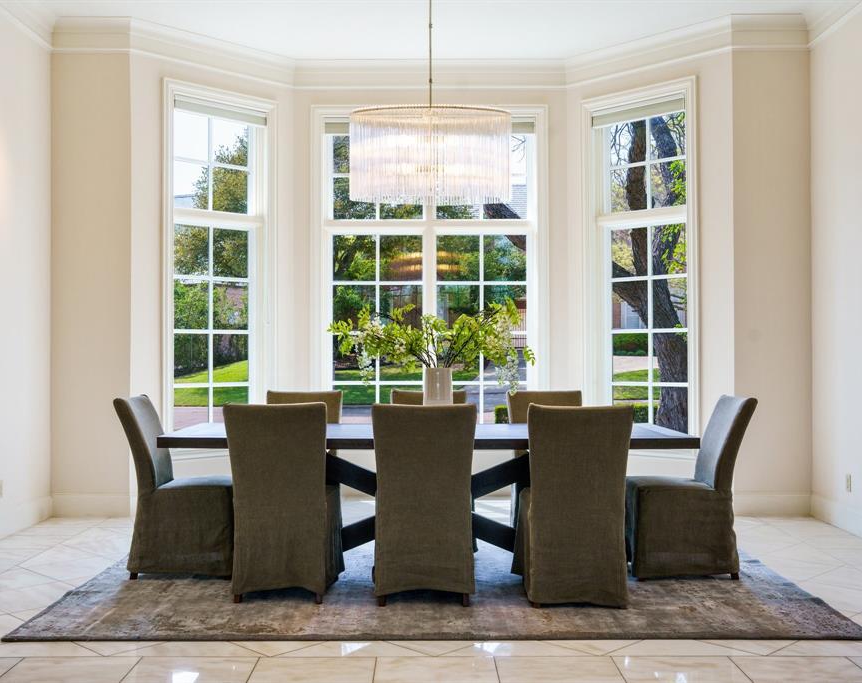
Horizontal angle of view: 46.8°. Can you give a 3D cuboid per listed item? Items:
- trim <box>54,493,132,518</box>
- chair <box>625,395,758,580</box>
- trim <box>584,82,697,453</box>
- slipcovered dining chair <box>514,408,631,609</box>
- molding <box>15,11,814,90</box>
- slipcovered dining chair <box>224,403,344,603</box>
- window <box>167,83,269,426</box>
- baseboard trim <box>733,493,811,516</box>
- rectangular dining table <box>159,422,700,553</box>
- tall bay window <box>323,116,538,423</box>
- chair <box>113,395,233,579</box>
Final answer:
[{"bbox_3d":[-2.469,1.190,7.206,0.583,0.180,0.025,0,-1,0],"label":"trim"},{"bbox_3d":[1.383,0.765,5.416,0.640,0.945,0.485,0,-1,0],"label":"chair"},{"bbox_3d":[1.645,-0.558,7.878,1.030,2.870,0.130,-1,-1,42],"label":"trim"},{"bbox_3d":[0.671,0.760,4.818,0.495,0.945,0.640,0,-1,0],"label":"slipcovered dining chair"},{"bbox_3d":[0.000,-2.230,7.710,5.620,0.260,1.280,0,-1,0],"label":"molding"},{"bbox_3d":[-0.722,0.767,4.940,0.490,0.955,0.640,0,-1,0],"label":"slipcovered dining chair"},{"bbox_3d":[-1.675,-0.558,7.878,0.930,2.740,0.130,1,-1,-42],"label":"window"},{"bbox_3d":[2.515,1.197,7.305,0.570,0.180,0.025,0,-1,0],"label":"baseboard trim"},{"bbox_3d":[-0.015,0.878,5.599,2.770,0.765,1.020,0,-1,0],"label":"rectangular dining table"},{"bbox_3d":[-0.004,-0.518,8.337,1.780,2.710,0.120,0,-1,0],"label":"tall bay window"},{"bbox_3d":[-1.360,0.774,5.470,0.640,0.955,0.490,0,-1,0],"label":"chair"}]

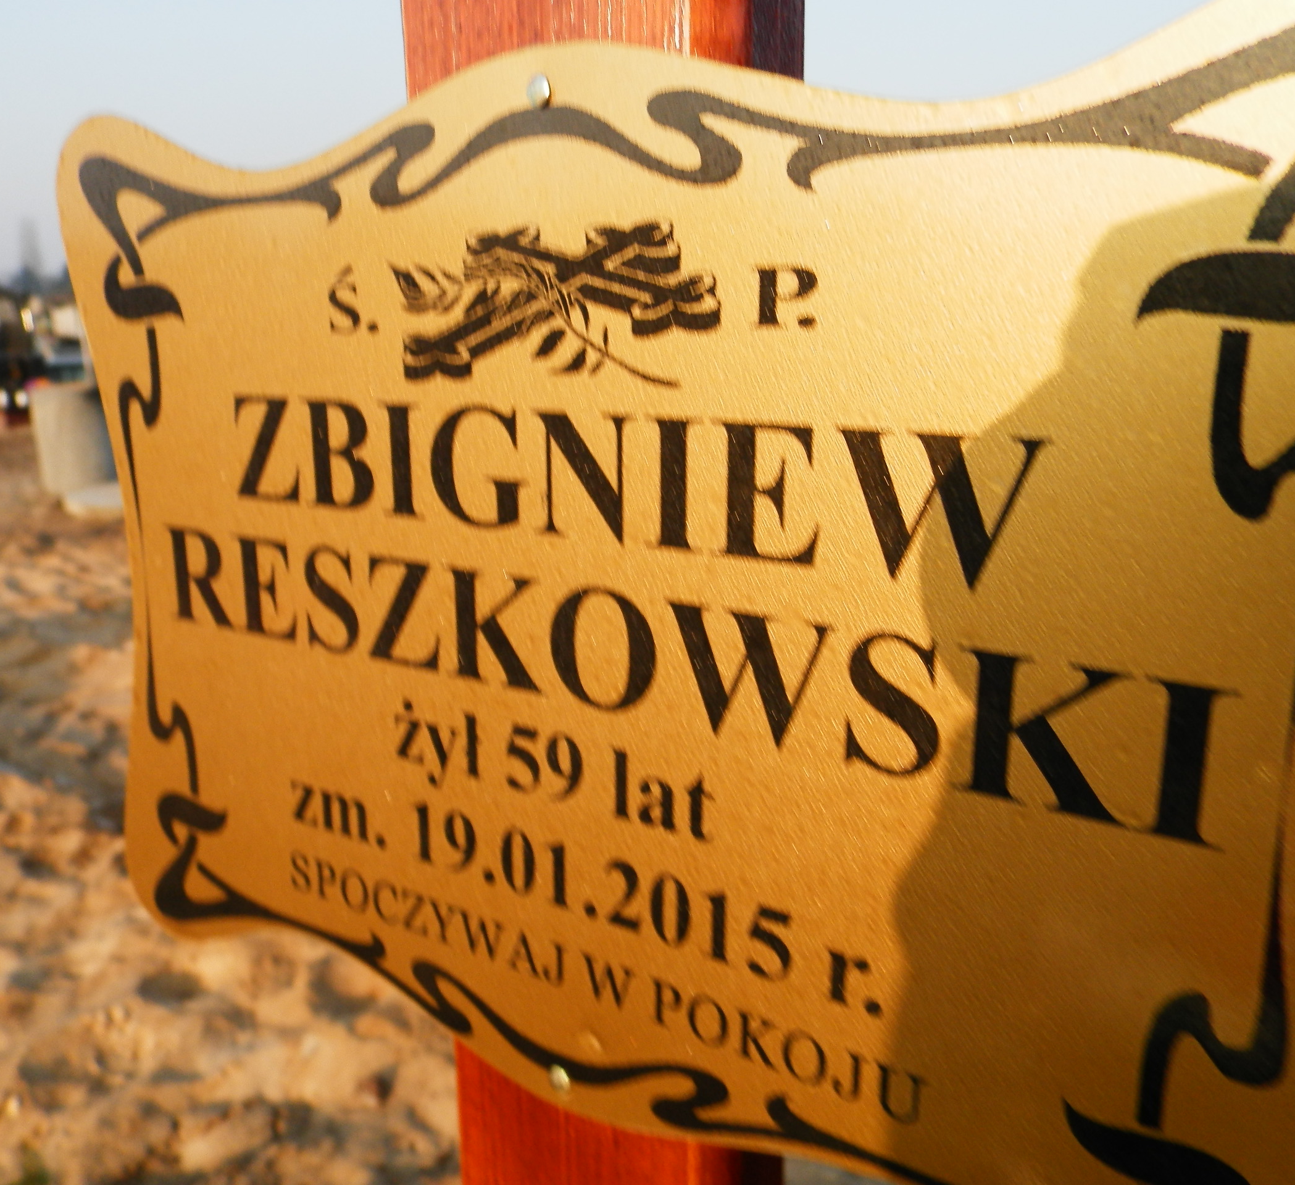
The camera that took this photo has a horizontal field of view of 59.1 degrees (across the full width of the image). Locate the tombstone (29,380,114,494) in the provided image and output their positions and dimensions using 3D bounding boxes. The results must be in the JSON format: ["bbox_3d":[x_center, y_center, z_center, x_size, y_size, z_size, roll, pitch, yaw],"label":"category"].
[{"bbox_3d":[-3.647,-0.986,7.342,0.530,0.610,0.530,-7,16,-25],"label":"tombstone"}]

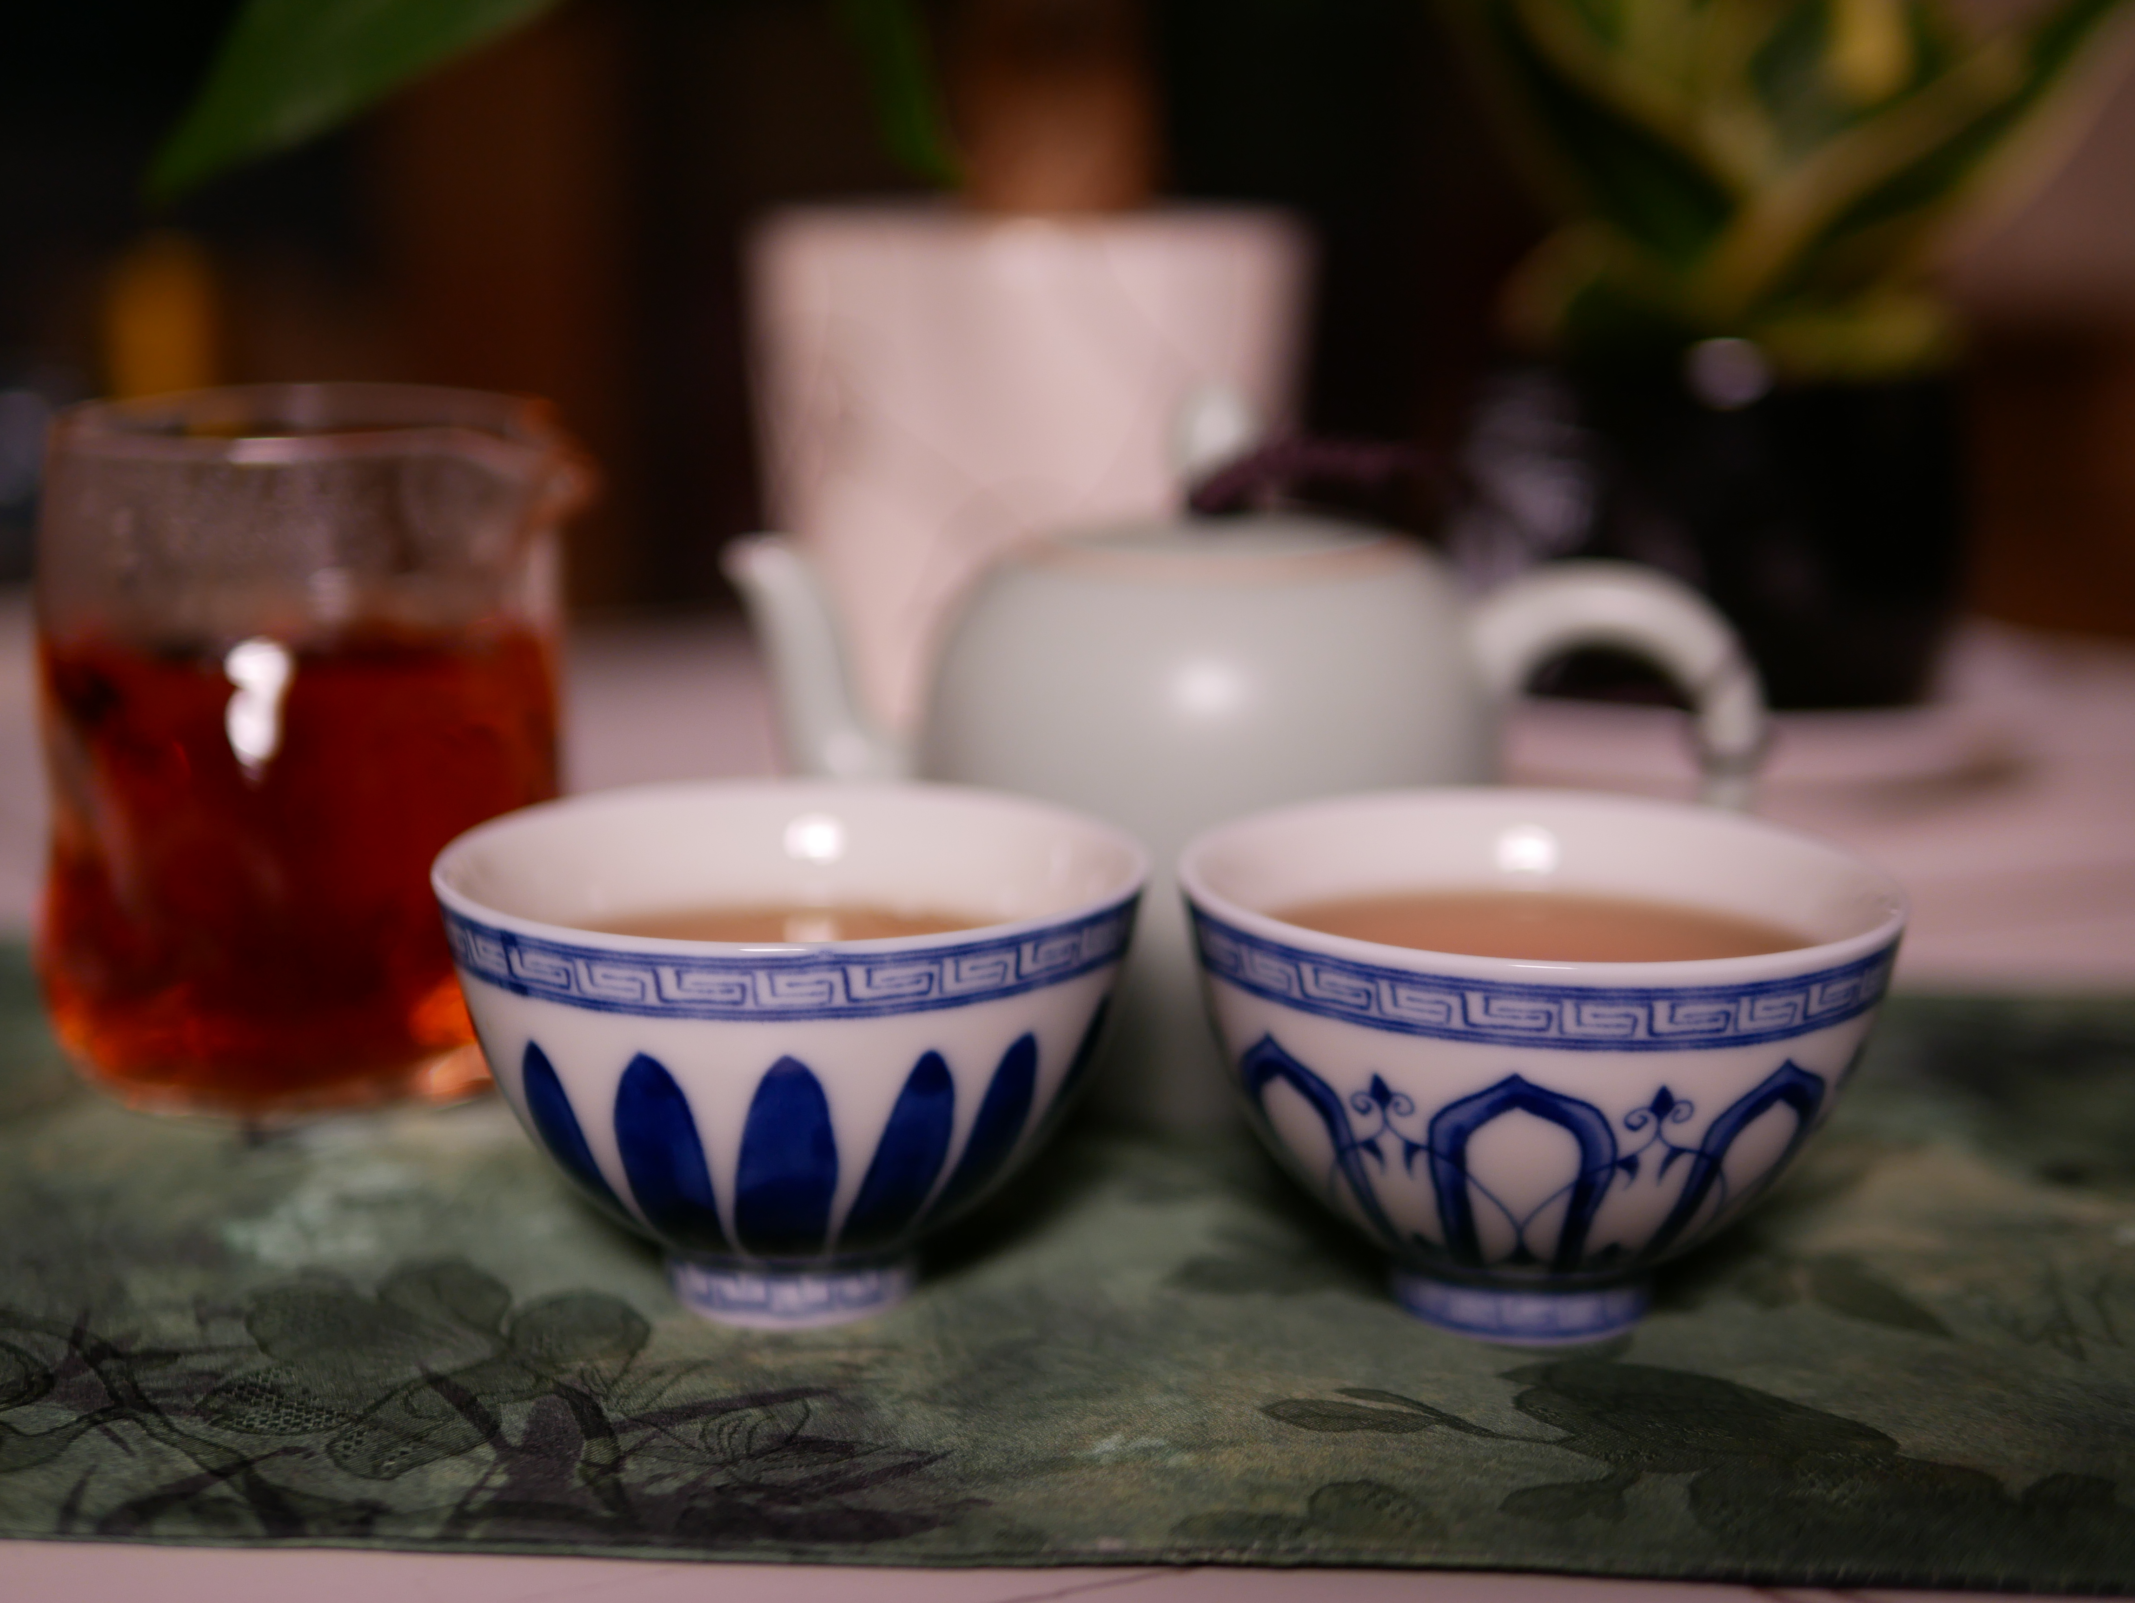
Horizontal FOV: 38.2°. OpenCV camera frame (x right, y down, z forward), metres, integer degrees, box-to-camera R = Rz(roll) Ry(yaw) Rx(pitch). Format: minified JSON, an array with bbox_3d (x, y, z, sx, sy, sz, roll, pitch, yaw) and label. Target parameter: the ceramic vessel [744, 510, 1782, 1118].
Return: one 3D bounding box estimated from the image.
[{"bbox_3d":[0.024,-0.006,0.417,0.139,0.087,0.080,1,13,0],"label":"ceramic vessel"}]

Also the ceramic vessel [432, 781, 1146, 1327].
[{"bbox_3d":[-0.030,0.030,0.342,0.077,0.049,0.077,1,13,0],"label":"ceramic vessel"}]

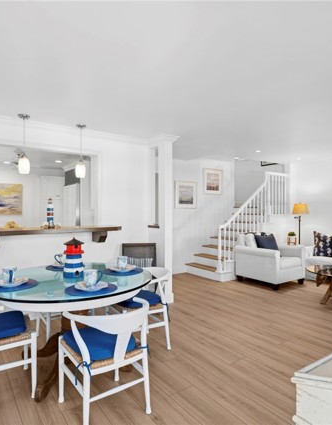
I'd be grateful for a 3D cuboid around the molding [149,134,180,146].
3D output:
[{"bbox_3d":[-0.062,-1.073,4.358,0.290,0.100,0.600,0,1,-36],"label":"molding"}]

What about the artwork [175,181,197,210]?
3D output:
[{"bbox_3d":[0.454,-0.371,6.050,0.580,0.580,0.040,0,0,-37],"label":"artwork"}]

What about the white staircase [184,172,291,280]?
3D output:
[{"bbox_3d":[1.706,0.203,6.446,2.400,2.200,1.070,0,1,-36],"label":"white staircase"}]

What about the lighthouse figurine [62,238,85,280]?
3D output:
[{"bbox_3d":[-0.770,0.377,2.390,0.175,0.330,0.175,0,0,-35],"label":"lighthouse figurine"}]

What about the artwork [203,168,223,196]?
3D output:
[{"bbox_3d":[1.113,-0.709,6.634,0.620,0.585,0.030,0,1,-36],"label":"artwork"}]

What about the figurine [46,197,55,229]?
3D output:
[{"bbox_3d":[-1.453,0.009,3.576,0.095,0.390,0.095,0,1,-36],"label":"figurine"}]

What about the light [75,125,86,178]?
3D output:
[{"bbox_3d":[-1.082,-0.766,3.620,0.135,0.670,0.135,0,0,-37],"label":"light"}]

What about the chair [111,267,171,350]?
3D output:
[{"bbox_3d":[-0.275,0.955,2.814,0.540,0.760,0.560,0,1,-34],"label":"chair"}]

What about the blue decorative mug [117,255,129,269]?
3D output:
[{"bbox_3d":[-0.433,0.501,2.780,0.092,0.100,0.125,0,1,-36],"label":"blue decorative mug"}]

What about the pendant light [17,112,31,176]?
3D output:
[{"bbox_3d":[-1.624,-0.768,3.270,0.140,0.670,0.140,0,1,-36],"label":"pendant light"}]

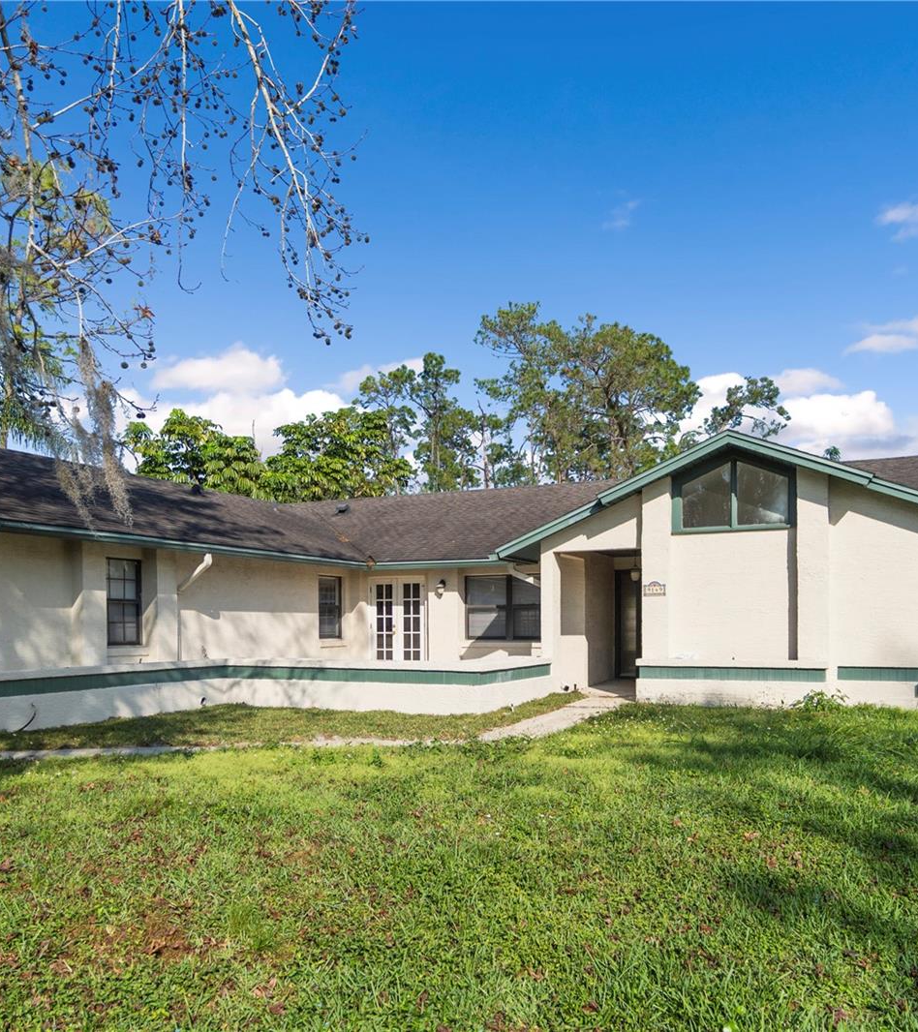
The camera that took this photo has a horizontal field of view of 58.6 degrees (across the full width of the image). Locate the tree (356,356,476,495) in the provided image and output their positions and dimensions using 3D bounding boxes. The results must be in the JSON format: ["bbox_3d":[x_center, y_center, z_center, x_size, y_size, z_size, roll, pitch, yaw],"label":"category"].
[{"bbox_3d":[-2.350,-2.488,45.598,7.000,13.429,6.300,0,-3,-3],"label":"tree"}]

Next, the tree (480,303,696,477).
[{"bbox_3d":[6.655,-3.485,41.553,11.300,14.936,9.500,-1,-3,9],"label":"tree"}]

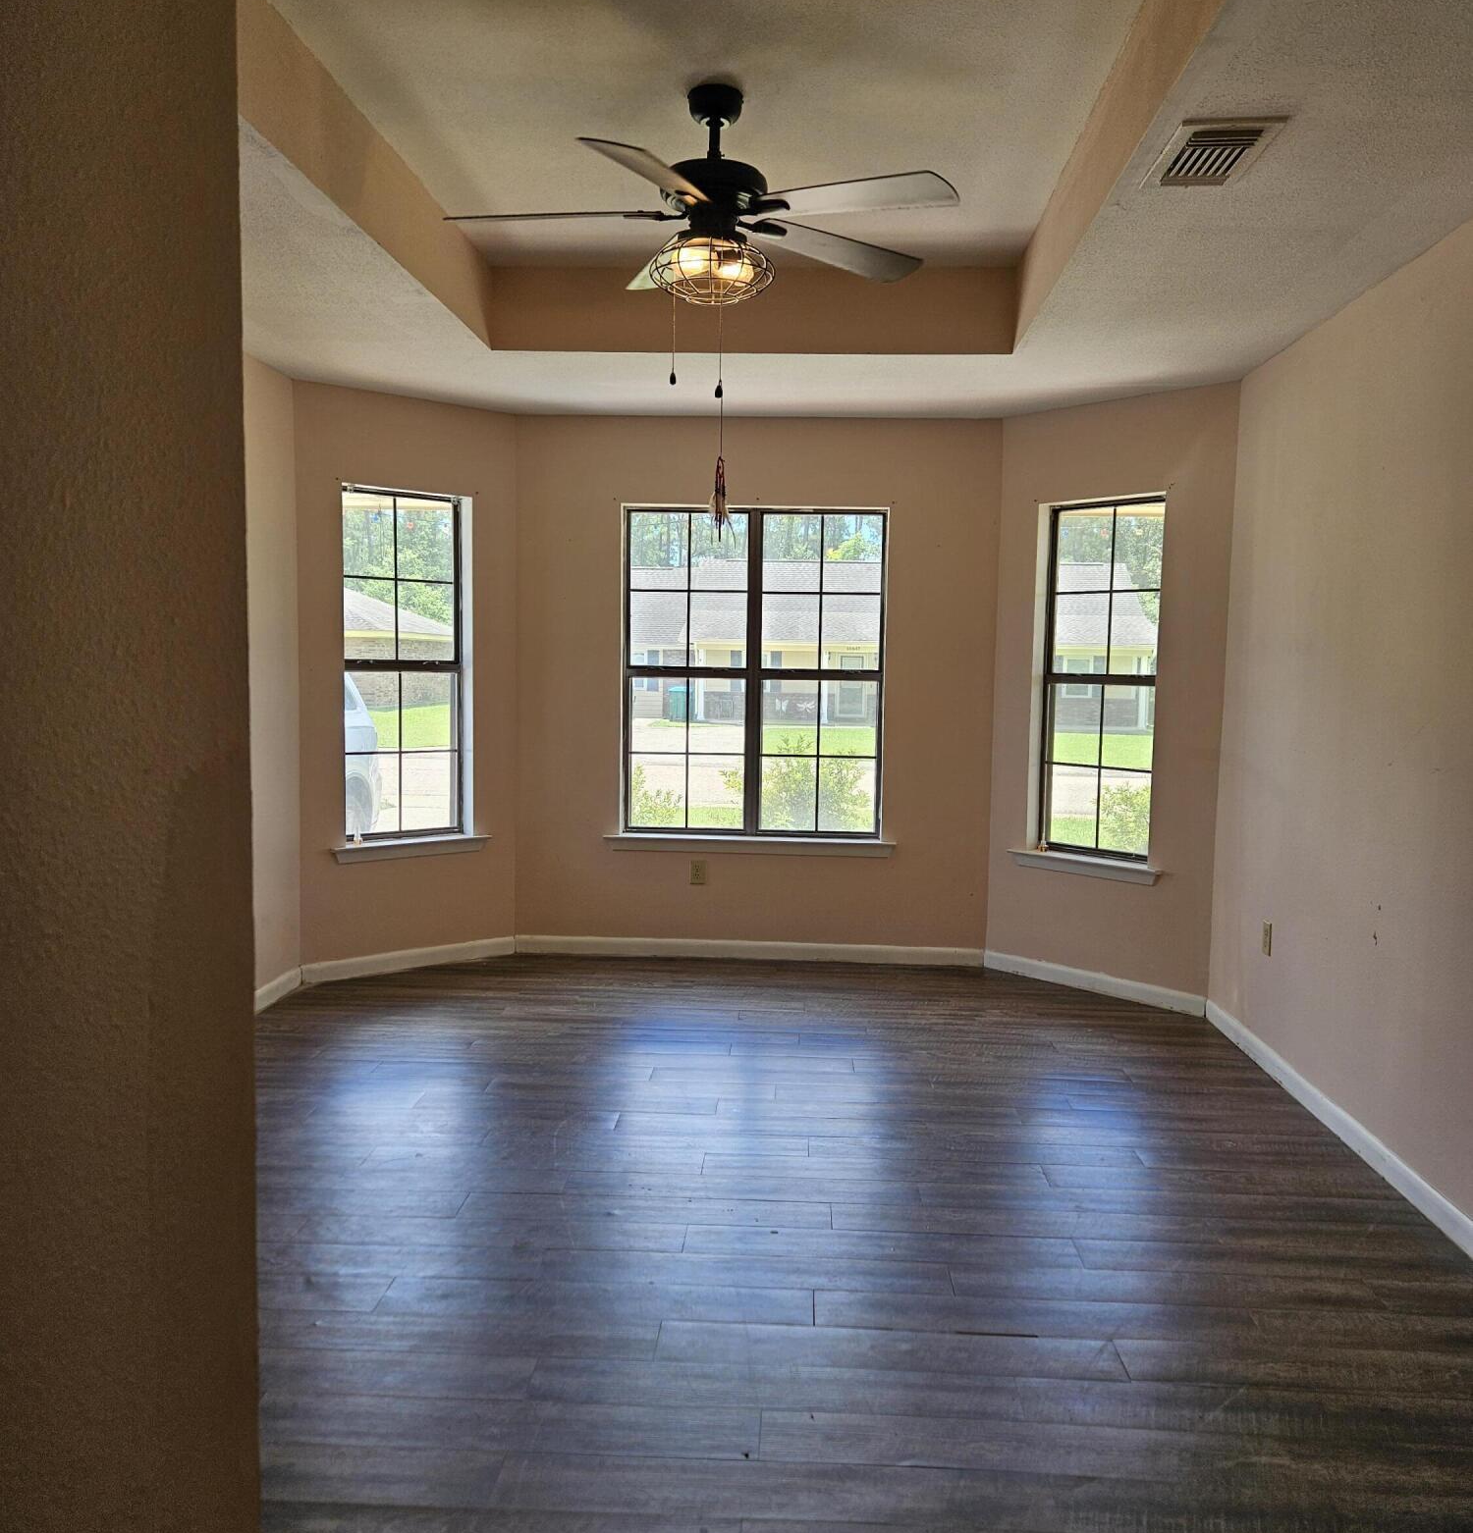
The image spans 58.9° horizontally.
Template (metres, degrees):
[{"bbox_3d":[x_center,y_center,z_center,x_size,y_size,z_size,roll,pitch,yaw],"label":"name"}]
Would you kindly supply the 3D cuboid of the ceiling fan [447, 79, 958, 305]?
[{"bbox_3d":[-0.058,-1.404,3.218,1.279,0.483,1.239,1,5,3],"label":"ceiling fan"}]

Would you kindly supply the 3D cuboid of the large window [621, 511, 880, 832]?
[{"bbox_3d":[0.075,-0.422,5.980,1.208,1.490,0.091,1,5,3],"label":"large window"}]

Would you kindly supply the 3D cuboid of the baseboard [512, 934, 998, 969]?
[{"bbox_3d":[0.051,0.852,5.998,2.166,0.081,0.014,1,5,3],"label":"baseboard"}]

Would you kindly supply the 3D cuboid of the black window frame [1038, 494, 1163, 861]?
[{"bbox_3d":[1.543,-0.364,5.505,0.091,1.495,0.604,-3,6,-41],"label":"black window frame"}]

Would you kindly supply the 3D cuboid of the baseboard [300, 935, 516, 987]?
[{"bbox_3d":[-1.409,0.848,5.728,1.026,0.081,0.014,-3,6,-41],"label":"baseboard"}]

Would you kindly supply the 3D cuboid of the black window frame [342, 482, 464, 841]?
[{"bbox_3d":[-1.449,-0.432,5.681,0.604,1.500,0.081,-3,6,-41],"label":"black window frame"}]

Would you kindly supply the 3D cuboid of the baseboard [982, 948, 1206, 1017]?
[{"bbox_3d":[1.488,0.915,5.527,0.014,0.081,1.093,-3,6,-41],"label":"baseboard"}]

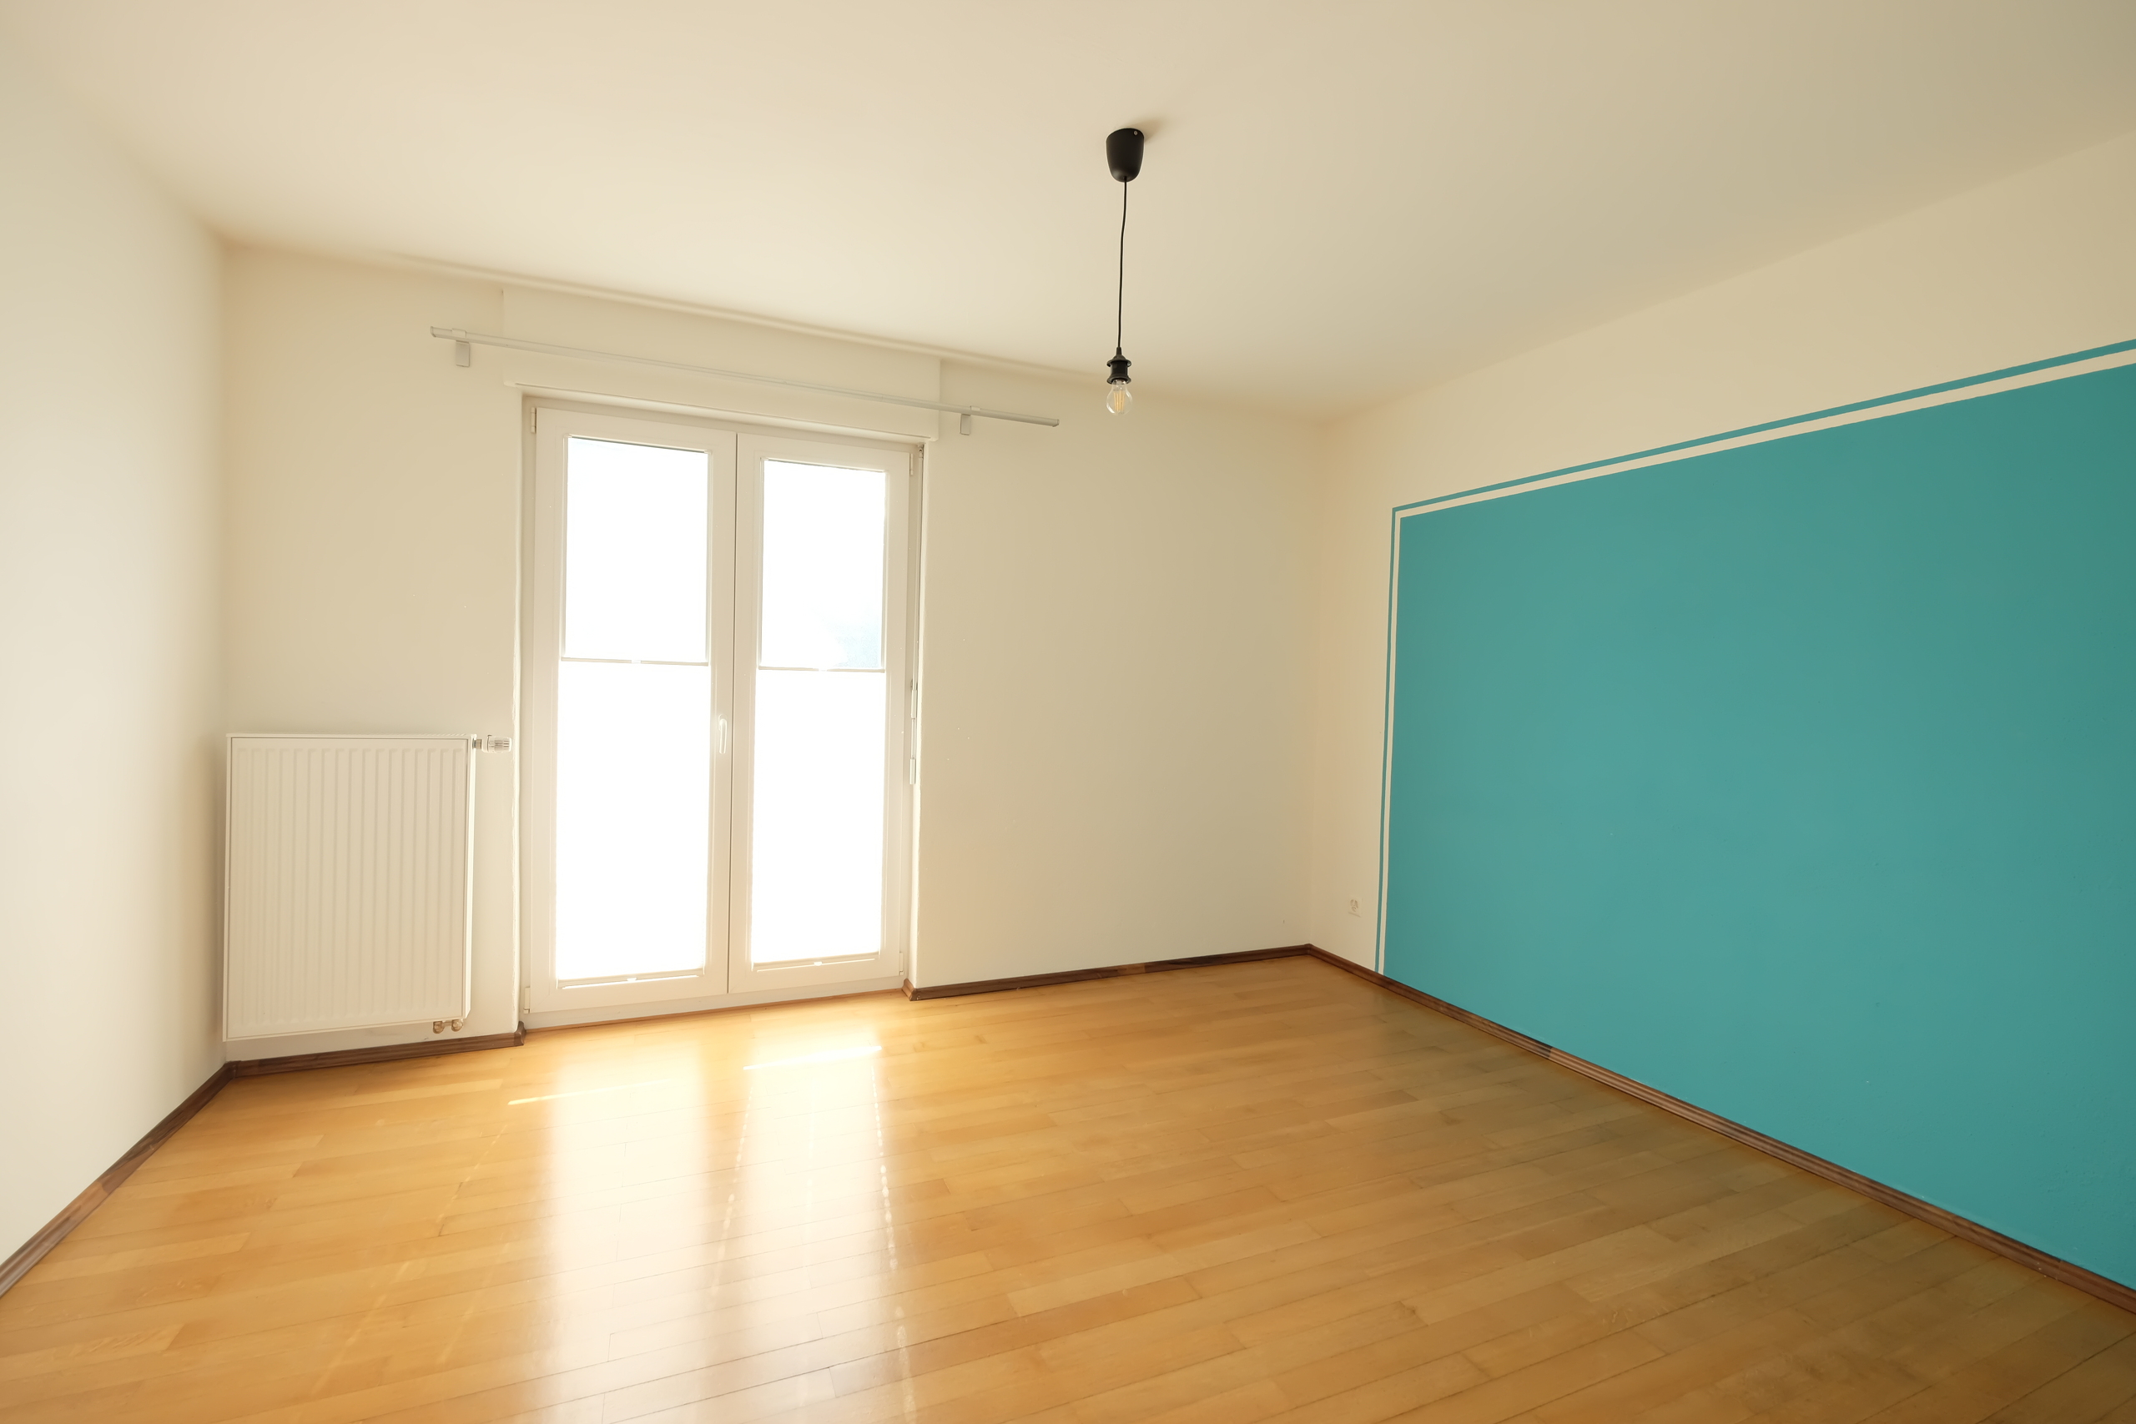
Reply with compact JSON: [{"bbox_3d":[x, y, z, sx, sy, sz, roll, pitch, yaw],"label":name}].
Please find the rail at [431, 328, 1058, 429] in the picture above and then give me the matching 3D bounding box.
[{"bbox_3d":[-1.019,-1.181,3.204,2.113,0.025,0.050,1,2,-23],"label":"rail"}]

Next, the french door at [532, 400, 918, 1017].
[{"bbox_3d":[-1.274,0.014,3.386,1.335,2.130,0.080,1,2,-23],"label":"french door"}]

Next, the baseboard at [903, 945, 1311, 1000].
[{"bbox_3d":[0.269,1.135,3.917,1.945,0.047,0.025,1,2,-23],"label":"baseboard"}]

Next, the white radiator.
[{"bbox_3d":[-2.209,0.526,2.769,0.605,0.900,0.110,1,2,-23],"label":"white radiator"}]

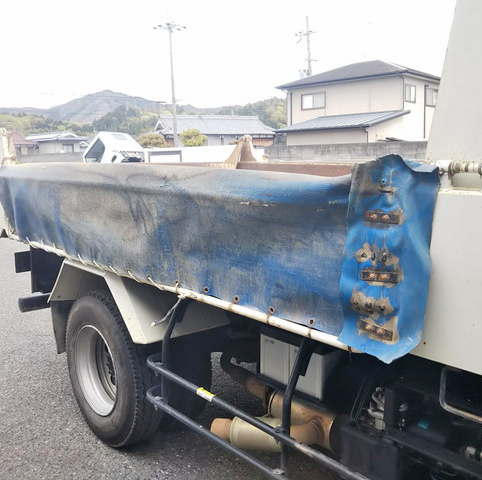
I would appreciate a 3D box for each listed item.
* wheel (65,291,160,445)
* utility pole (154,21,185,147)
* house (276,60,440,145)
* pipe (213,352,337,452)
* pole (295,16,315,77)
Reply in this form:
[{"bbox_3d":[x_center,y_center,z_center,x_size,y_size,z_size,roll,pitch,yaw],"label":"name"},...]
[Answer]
[{"bbox_3d":[-0.664,0.667,2.959,0.240,0.810,0.810,-8,11,-40],"label":"wheel"},{"bbox_3d":[-4.320,-8.763,36.113,2.000,10.333,0.900,-1,8,0],"label":"utility pole"},{"bbox_3d":[6.450,-6.930,32.562,8.500,7.200,10.600,5,10,39],"label":"house"},{"bbox_3d":[0.136,0.717,2.369,0.340,0.330,0.680,-8,11,-40],"label":"pipe"},{"bbox_3d":[4.992,-10.636,41.939,1.600,11.969,0.900,-1,8,0],"label":"pole"}]

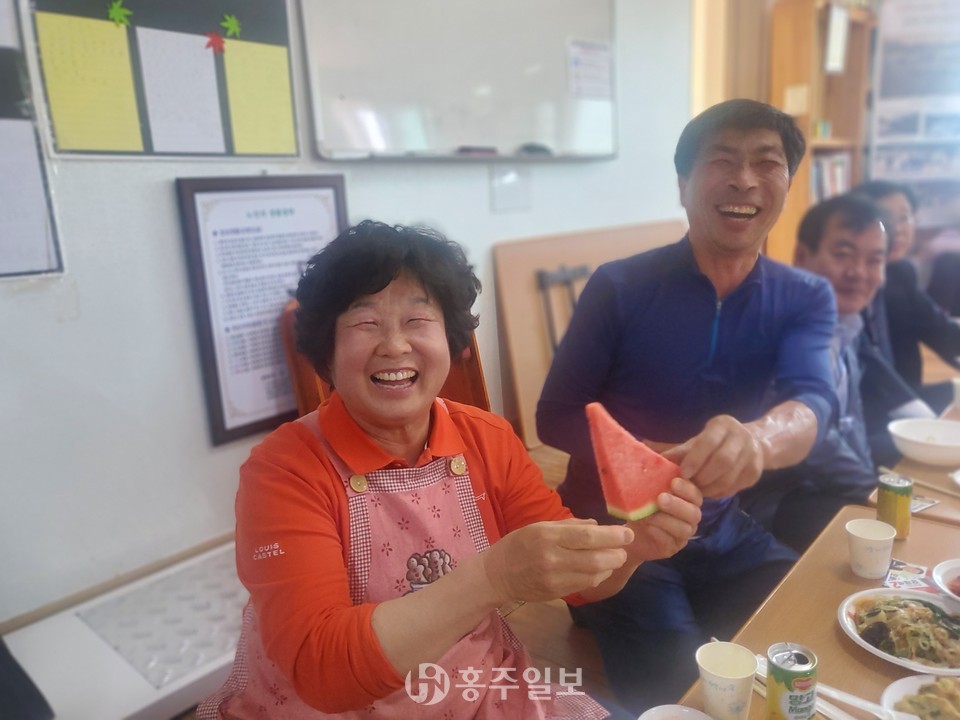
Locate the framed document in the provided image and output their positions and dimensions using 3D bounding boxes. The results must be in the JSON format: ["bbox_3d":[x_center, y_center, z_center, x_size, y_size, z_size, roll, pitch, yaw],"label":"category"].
[{"bbox_3d":[-0.537,-0.153,1.985,0.025,0.684,0.490,10,18,44],"label":"framed document"}]

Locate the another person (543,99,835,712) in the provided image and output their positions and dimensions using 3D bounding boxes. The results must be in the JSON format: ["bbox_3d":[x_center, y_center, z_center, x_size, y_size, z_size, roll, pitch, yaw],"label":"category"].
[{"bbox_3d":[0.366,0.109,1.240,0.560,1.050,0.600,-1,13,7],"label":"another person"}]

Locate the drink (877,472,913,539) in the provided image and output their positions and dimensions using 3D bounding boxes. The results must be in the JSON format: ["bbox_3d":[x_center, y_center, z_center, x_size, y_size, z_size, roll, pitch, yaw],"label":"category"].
[{"bbox_3d":[0.731,0.261,1.274,0.053,0.104,0.053,-3,13,0],"label":"drink"}]

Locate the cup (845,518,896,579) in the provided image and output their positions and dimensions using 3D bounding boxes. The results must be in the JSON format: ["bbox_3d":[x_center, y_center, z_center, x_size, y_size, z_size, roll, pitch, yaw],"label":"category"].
[{"bbox_3d":[0.627,0.307,1.162,0.071,0.074,0.071,-3,13,1],"label":"cup"}]

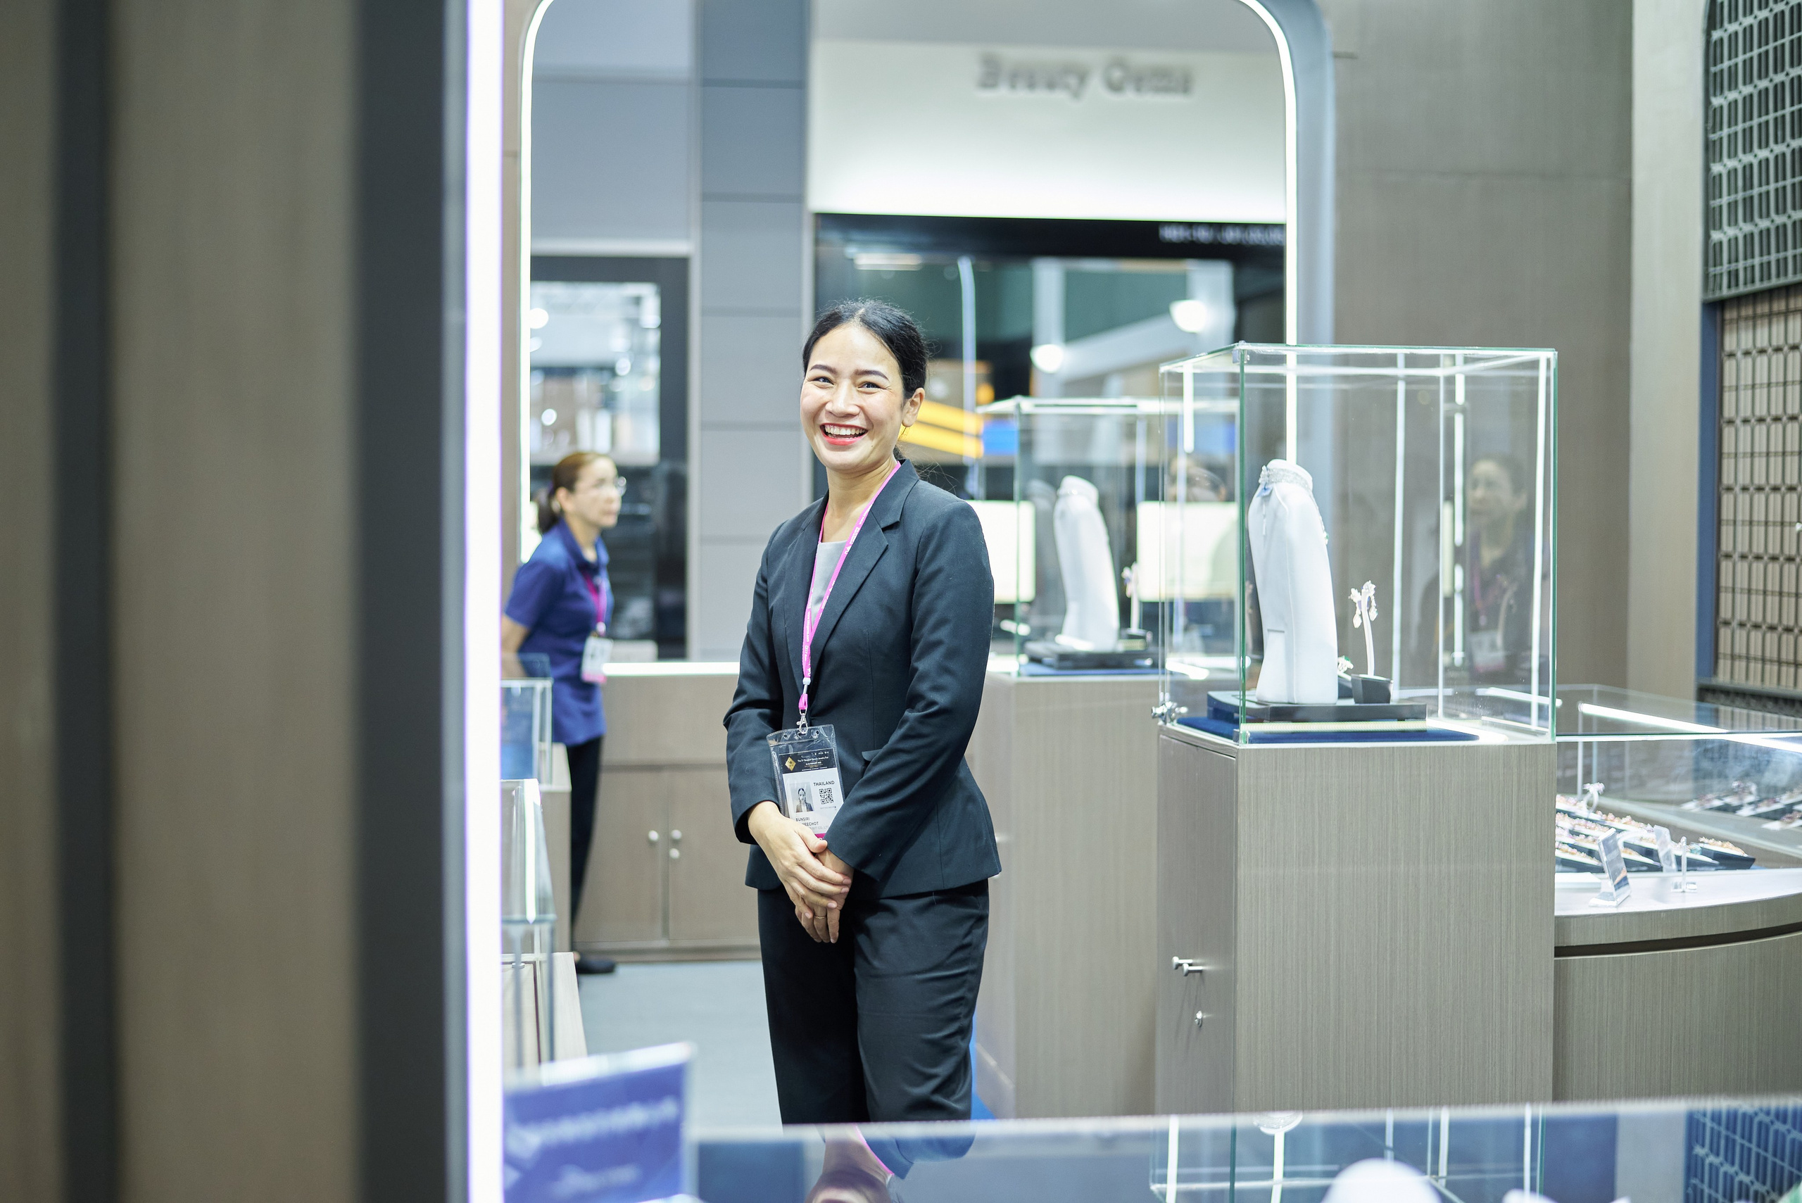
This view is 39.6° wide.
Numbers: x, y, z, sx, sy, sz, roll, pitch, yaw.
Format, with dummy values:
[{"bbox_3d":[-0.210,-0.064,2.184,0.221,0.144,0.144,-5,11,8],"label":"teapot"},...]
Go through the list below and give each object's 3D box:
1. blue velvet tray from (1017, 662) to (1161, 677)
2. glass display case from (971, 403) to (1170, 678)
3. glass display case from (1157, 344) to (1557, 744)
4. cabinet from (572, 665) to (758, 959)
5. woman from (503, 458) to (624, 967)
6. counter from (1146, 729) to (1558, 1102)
[{"bbox_3d":[0.419,0.154,5.665,0.370,0.015,0.420,0,1,-8],"label":"blue velvet tray"},{"bbox_3d":[0.462,-0.141,5.688,0.500,0.604,0.495,0,1,-8],"label":"glass display case"},{"bbox_3d":[0.723,-0.088,4.050,0.500,0.604,0.495,0,1,-8],"label":"glass display case"},{"bbox_3d":[-0.750,0.665,8.029,0.850,0.905,0.480,0,1,-8],"label":"cabinet"},{"bbox_3d":[-1.025,0.334,7.625,0.360,1.580,0.460,1,1,34],"label":"woman"},{"bbox_3d":[0.719,0.707,4.065,0.500,0.985,0.495,0,1,-8],"label":"counter"}]

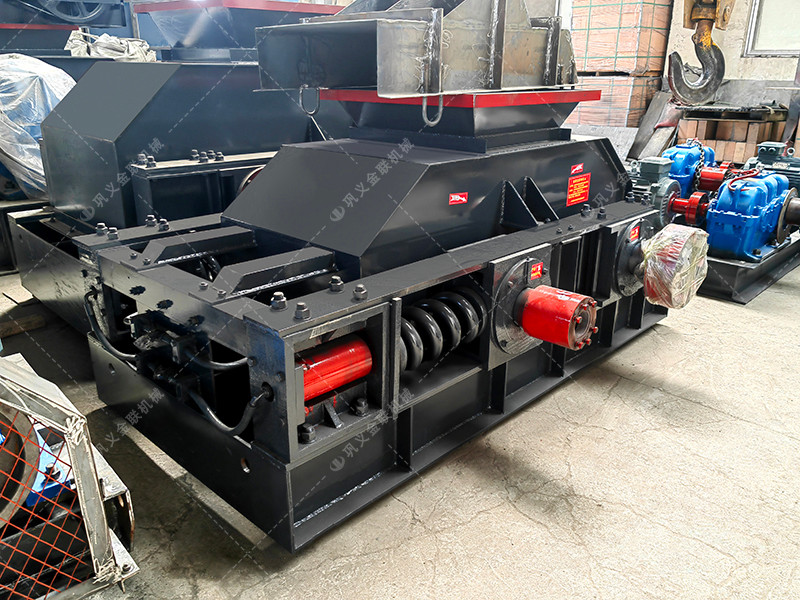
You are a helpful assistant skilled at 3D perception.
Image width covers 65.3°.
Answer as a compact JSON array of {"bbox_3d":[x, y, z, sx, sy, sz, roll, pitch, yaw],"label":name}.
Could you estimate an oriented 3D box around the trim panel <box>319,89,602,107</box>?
[{"bbox_3d":[0.247,-0.807,2.465,0.751,0.038,0.834,18,26,41],"label":"trim panel"}]

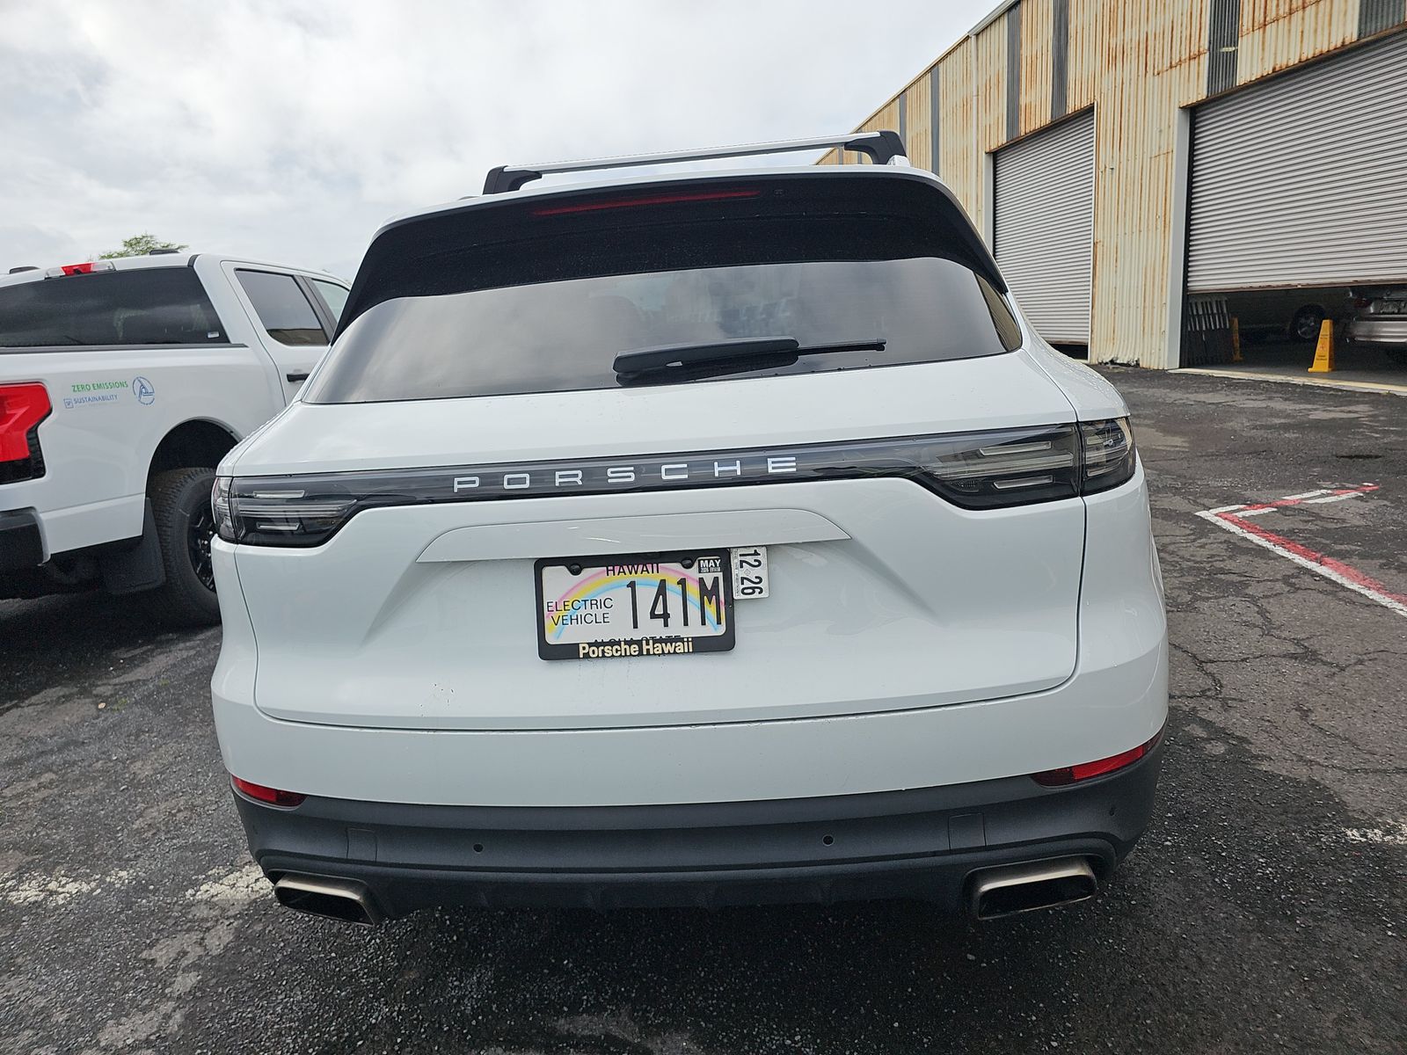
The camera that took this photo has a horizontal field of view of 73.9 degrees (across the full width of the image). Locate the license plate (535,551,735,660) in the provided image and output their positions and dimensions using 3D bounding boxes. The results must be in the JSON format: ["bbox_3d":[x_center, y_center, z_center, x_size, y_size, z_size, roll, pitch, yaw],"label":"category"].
[{"bbox_3d":[-0.109,0.121,1.464,0.311,0.160,0.020,-3,1,6],"label":"license plate"}]

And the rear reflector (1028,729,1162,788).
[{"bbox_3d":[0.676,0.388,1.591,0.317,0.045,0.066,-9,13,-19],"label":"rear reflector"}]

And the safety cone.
[{"bbox_3d":[8.014,-2.340,12.038,0.265,0.660,0.265,-11,15,-29],"label":"safety cone"}]

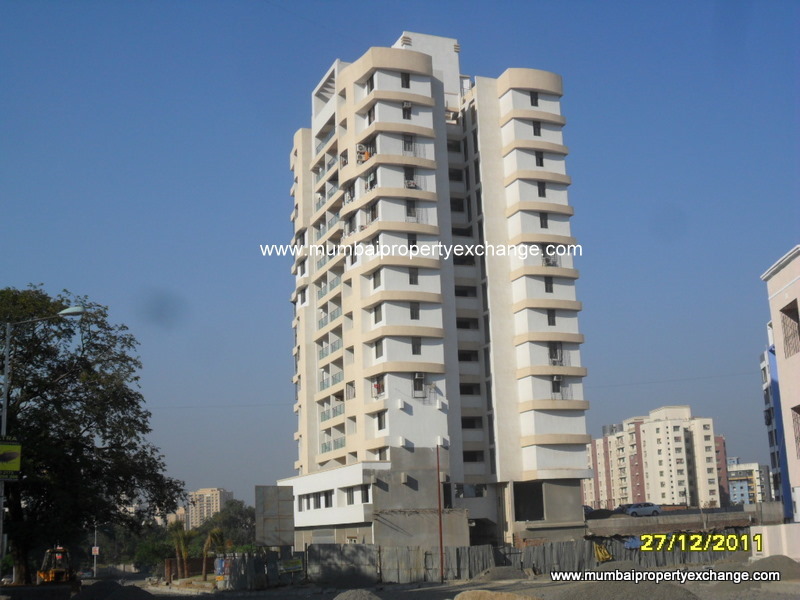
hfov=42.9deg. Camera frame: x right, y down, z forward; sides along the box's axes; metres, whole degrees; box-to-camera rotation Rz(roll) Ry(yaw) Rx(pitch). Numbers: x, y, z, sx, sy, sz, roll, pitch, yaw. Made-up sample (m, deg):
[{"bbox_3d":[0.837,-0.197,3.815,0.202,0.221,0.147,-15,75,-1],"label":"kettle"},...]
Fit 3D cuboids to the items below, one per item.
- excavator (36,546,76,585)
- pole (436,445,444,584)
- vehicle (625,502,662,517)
[{"bbox_3d":[-29.219,22.695,86.500,2.300,3.000,5.600,5,-15,-27],"label":"excavator"},{"bbox_3d":[2.784,14.910,71.057,0.150,9.429,0.150,-2,-13,0],"label":"pole"},{"bbox_3d":[28.734,24.758,120.000,4.150,1.500,1.680,-2,-13,2],"label":"vehicle"}]

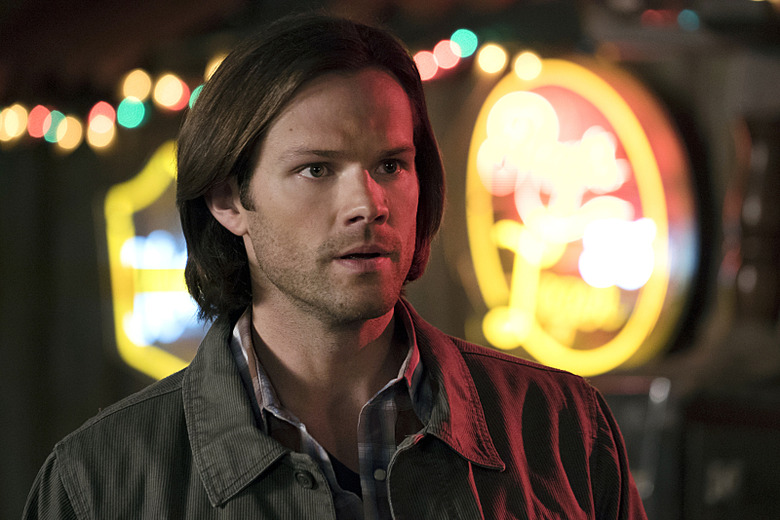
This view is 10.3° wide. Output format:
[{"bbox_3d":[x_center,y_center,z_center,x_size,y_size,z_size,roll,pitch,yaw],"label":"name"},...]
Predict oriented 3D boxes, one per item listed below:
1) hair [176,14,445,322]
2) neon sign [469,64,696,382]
[{"bbox_3d":[-0.066,-0.075,3.580,0.210,0.250,0.230,-1,3,-27],"label":"hair"},{"bbox_3d":[0.244,-0.055,5.500,0.090,0.410,0.360,-3,4,-44],"label":"neon sign"}]

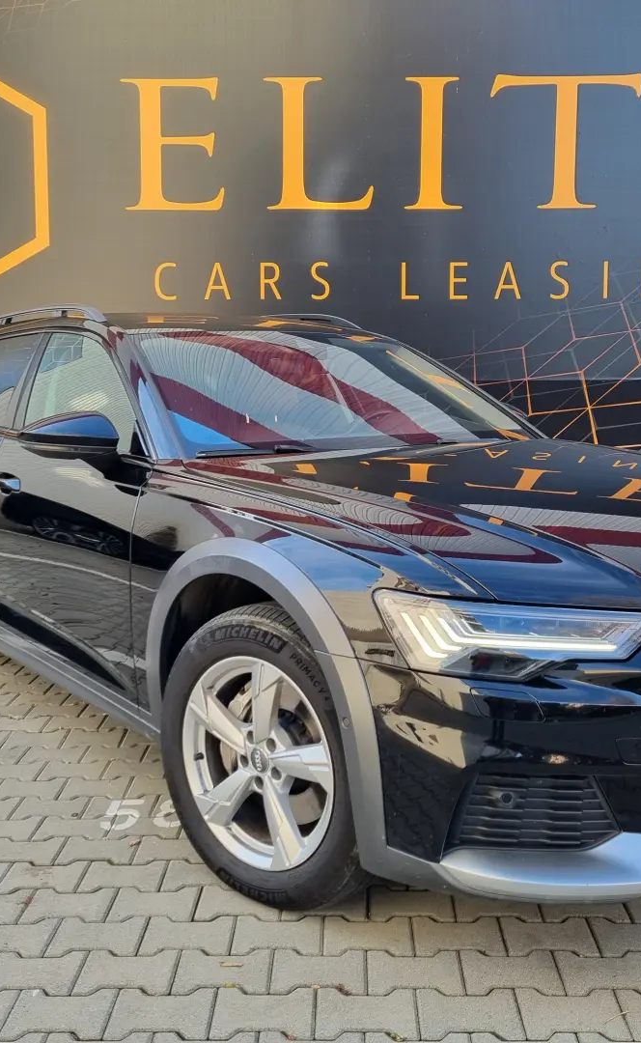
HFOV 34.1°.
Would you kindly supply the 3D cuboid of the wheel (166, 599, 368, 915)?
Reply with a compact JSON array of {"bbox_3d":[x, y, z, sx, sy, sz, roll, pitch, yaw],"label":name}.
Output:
[{"bbox_3d":[-0.072,0.542,2.447,0.700,0.700,0.230,7,10,42],"label":"wheel"}]

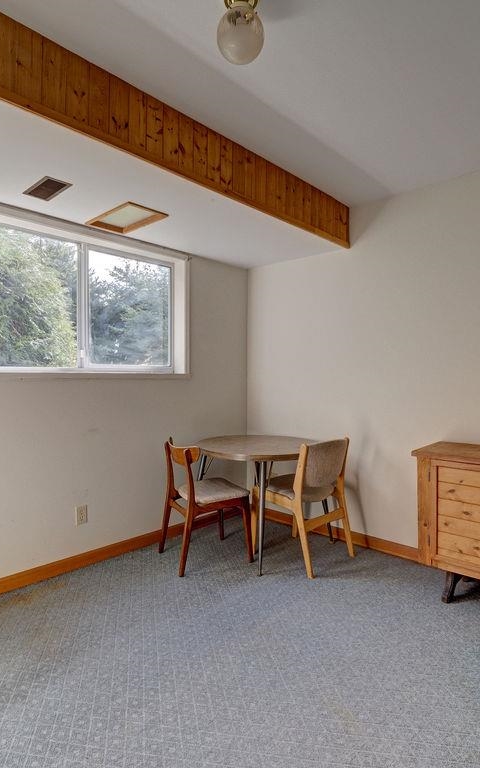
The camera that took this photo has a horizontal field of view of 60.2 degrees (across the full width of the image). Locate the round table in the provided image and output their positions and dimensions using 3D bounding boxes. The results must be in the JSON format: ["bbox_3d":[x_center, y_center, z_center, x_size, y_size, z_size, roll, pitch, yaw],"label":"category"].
[{"bbox_3d":[0.144,0.801,3.038,0.944,0.721,0.944,0,0,0],"label":"round table"}]

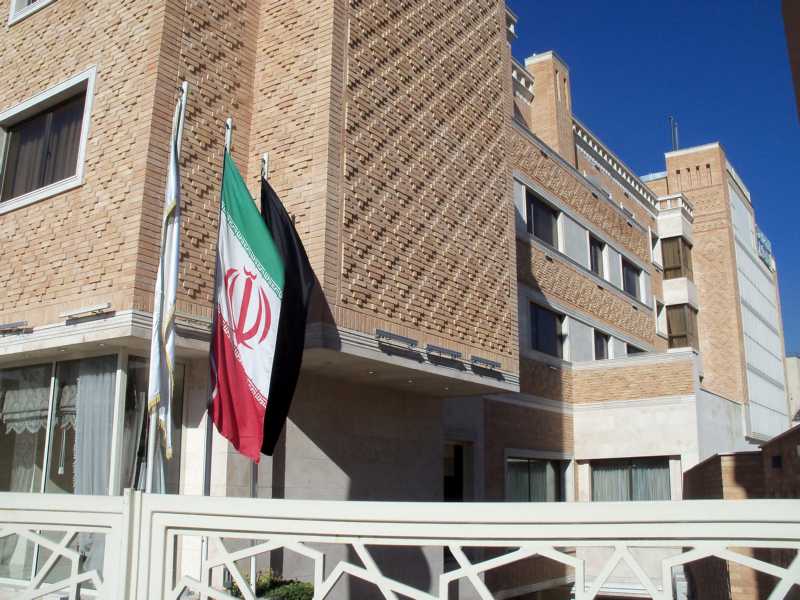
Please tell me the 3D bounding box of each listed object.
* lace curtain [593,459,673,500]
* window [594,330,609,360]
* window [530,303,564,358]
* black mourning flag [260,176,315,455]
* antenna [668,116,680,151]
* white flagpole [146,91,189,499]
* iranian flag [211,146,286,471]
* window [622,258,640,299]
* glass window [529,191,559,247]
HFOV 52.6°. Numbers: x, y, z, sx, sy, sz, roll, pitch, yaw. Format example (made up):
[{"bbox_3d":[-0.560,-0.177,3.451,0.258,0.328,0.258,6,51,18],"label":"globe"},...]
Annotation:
[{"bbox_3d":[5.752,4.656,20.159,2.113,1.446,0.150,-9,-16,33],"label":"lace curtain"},{"bbox_3d":[5.882,1.547,23.582,0.120,1.256,1.215,-9,-16,33],"label":"window"},{"bbox_3d":[3.739,0.852,20.462,0.120,1.256,1.985,-9,-16,33],"label":"window"},{"bbox_3d":[-1.112,0.099,7.971,0.545,2.818,0.350,0,-13,0],"label":"black mourning flag"},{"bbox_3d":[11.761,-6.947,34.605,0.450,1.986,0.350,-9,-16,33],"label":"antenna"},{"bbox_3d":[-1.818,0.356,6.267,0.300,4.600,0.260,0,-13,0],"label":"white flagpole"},{"bbox_3d":[-1.331,-0.005,7.166,0.627,2.859,0.350,0,-13,0],"label":"iranian flag"},{"bbox_3d":[7.724,-0.649,26.905,0.120,1.199,1.984,-9,-16,33],"label":"window"},{"bbox_3d":[3.754,-2.023,21.141,0.120,1.199,1.985,-9,-16,33],"label":"glass window"}]

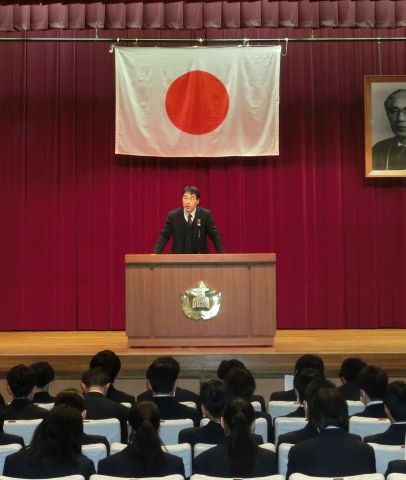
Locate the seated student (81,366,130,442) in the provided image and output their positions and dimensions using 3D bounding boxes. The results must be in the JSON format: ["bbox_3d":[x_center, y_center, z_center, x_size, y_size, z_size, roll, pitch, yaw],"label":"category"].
[{"bbox_3d":[-0.720,1.477,7.604,0.500,1.240,0.780,0,-1,0],"label":"seated student"}]

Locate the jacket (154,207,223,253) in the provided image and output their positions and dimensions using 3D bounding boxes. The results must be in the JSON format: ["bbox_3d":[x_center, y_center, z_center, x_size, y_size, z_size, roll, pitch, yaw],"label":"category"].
[{"bbox_3d":[-0.139,0.025,11.304,0.750,0.740,0.420,0,-1,4],"label":"jacket"}]

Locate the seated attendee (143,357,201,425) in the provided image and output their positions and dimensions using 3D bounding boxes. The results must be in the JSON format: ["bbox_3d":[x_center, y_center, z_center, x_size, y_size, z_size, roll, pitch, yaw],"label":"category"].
[{"bbox_3d":[-0.247,1.442,7.602,0.500,1.300,0.780,0,-1,0],"label":"seated attendee"}]

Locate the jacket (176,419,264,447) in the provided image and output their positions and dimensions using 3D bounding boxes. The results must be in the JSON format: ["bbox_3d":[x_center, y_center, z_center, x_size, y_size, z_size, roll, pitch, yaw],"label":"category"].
[{"bbox_3d":[0.107,1.377,6.570,0.510,0.600,0.380,0,-1,-3],"label":"jacket"}]

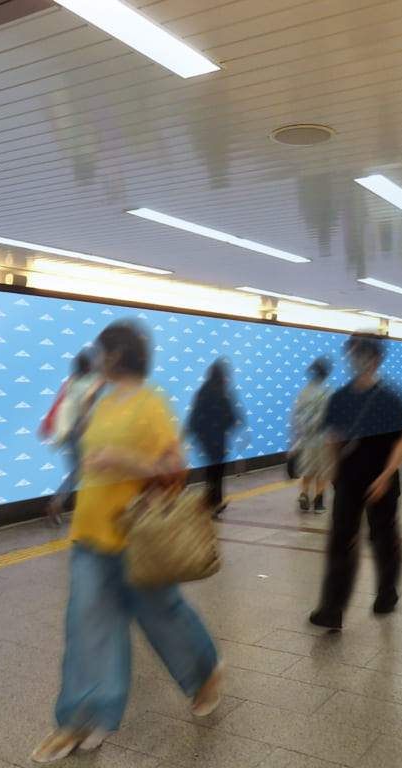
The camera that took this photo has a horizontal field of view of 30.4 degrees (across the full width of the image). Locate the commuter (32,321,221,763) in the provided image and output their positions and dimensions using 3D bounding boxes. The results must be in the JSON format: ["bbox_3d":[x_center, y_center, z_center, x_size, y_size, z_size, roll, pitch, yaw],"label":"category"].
[{"bbox_3d":[-0.297,0.580,2.950,0.620,1.667,0.720,0,1,43],"label":"commuter"}]

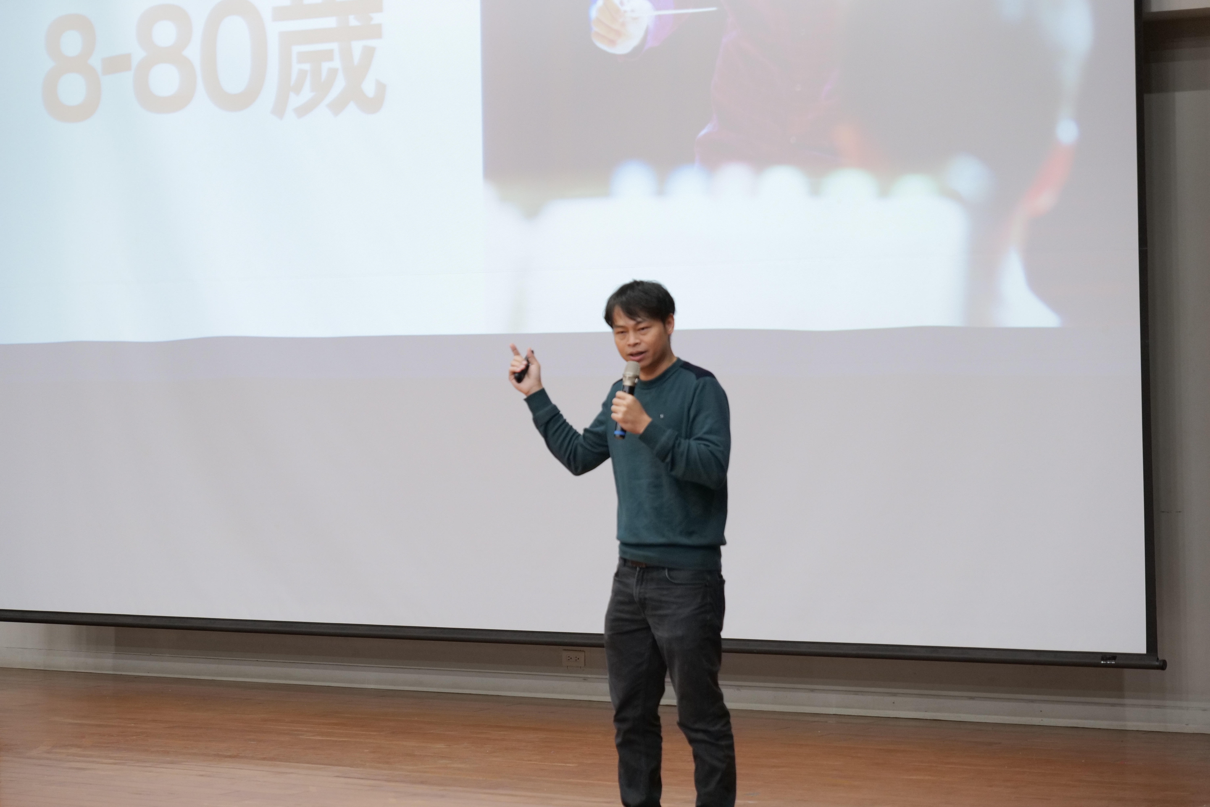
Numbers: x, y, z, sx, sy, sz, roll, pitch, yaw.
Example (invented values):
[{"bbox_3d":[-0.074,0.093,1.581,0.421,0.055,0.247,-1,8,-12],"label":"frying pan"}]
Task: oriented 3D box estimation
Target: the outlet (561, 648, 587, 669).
[{"bbox_3d":[-0.139,1.127,15.600,0.116,0.071,0.012,0,1,34],"label":"outlet"}]

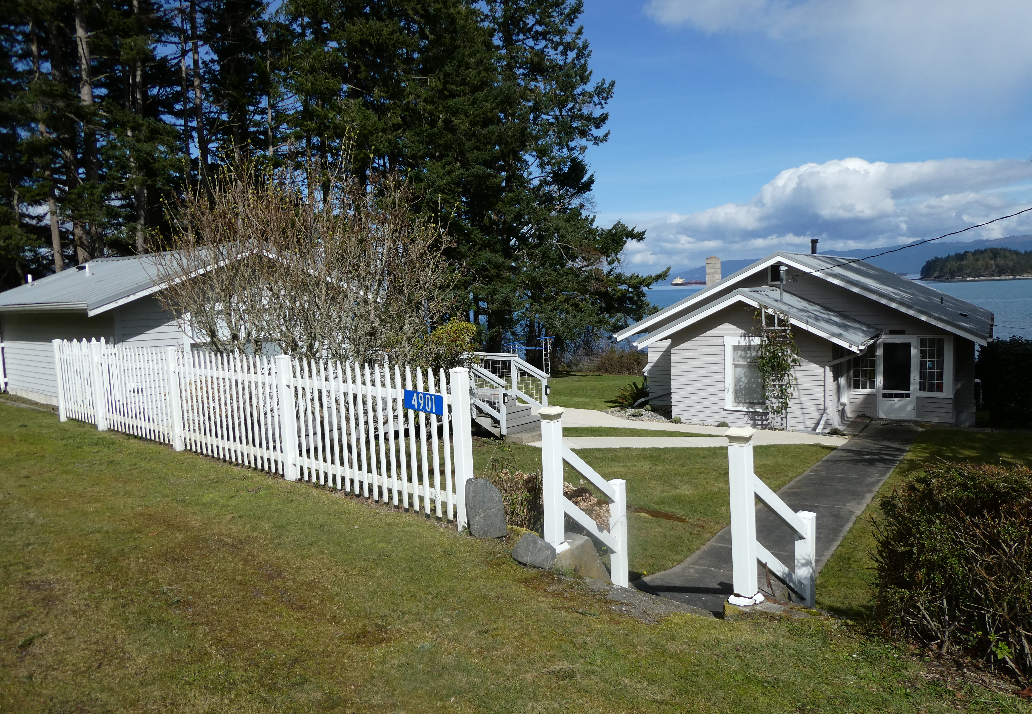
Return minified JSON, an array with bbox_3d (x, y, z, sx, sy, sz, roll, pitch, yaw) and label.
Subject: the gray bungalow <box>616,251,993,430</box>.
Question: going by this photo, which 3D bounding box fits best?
[{"bbox_3d":[9.712,-1.105,23.133,9.400,4.400,15.400,2,7,34],"label":"gray bungalow"}]

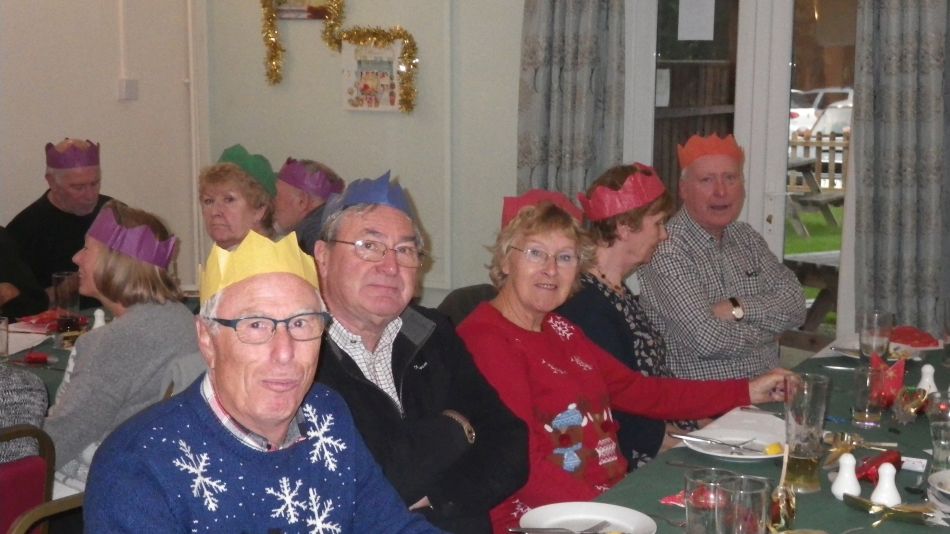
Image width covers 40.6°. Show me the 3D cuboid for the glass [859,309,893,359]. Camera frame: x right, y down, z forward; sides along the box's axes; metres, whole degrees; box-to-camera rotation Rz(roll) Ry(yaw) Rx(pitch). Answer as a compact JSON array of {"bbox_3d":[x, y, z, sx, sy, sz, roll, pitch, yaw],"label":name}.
[{"bbox_3d":[1.068,0.175,3.417,0.083,0.110,0.083,0,8,0],"label":"glass"}]

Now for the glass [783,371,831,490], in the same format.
[{"bbox_3d":[0.585,0.295,2.268,0.078,0.195,0.078,0,8,0],"label":"glass"}]

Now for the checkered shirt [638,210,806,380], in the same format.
[{"bbox_3d":[0.650,0.113,3.369,0.470,0.530,0.310,-2,9,-17],"label":"checkered shirt"}]

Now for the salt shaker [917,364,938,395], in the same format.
[{"bbox_3d":[1.033,0.264,2.922,0.050,0.075,0.050,0,8,0],"label":"salt shaker"}]

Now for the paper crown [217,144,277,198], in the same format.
[{"bbox_3d":[-0.609,-0.260,3.500,0.165,0.110,0.175,24,-9,11],"label":"paper crown"}]

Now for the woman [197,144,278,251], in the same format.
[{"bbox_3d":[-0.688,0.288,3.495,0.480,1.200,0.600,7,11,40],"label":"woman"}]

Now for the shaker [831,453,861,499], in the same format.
[{"bbox_3d":[0.647,0.361,2.230,0.050,0.075,0.050,0,8,0],"label":"shaker"}]

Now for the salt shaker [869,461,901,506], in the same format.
[{"bbox_3d":[0.704,0.368,2.192,0.050,0.074,0.050,0,8,0],"label":"salt shaker"}]

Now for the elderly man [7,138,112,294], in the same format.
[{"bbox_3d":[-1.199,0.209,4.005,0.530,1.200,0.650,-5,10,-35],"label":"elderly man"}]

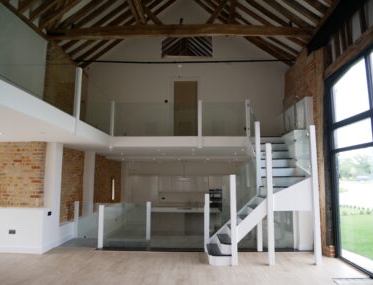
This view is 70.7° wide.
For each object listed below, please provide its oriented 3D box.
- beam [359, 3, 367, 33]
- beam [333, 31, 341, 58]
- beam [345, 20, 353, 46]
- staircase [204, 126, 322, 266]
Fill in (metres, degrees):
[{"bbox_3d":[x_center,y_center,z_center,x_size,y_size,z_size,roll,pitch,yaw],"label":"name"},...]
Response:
[{"bbox_3d":[3.077,-2.159,4.543,0.100,0.547,0.110,0,-6,-1],"label":"beam"},{"bbox_3d":[3.060,-1.973,5.296,0.100,0.589,0.110,0,-6,-1],"label":"beam"},{"bbox_3d":[3.069,-2.057,4.919,0.100,0.550,0.110,0,-6,-1],"label":"beam"},{"bbox_3d":[1.421,0.996,5.852,2.140,2.800,1.620,0,-6,-1],"label":"staircase"}]

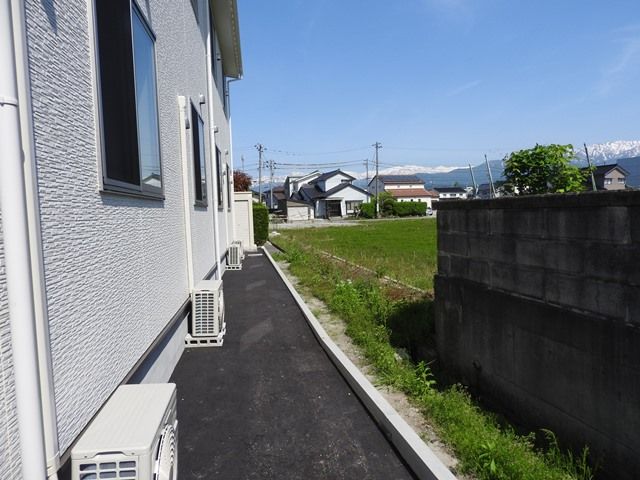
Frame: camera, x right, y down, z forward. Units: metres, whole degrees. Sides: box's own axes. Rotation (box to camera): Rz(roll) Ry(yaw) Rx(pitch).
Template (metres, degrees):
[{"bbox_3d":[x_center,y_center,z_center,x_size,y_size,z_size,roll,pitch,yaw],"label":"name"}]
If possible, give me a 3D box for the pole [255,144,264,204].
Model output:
[{"bbox_3d":[-8.314,-7.915,62.000,1.400,11.110,0.600,-2,4,0],"label":"pole"}]

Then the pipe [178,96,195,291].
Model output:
[{"bbox_3d":[-1.570,-0.519,5.246,0.070,2.320,0.080,-3,4,-8],"label":"pipe"}]

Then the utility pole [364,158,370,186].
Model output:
[{"bbox_3d":[8.886,-9.717,83.000,1.200,10.840,0.600,-2,4,0],"label":"utility pole"}]

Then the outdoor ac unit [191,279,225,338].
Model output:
[{"bbox_3d":[-1.321,0.802,5.304,0.310,0.550,0.670,-3,4,-8],"label":"outdoor ac unit"}]

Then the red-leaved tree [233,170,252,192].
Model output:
[{"bbox_3d":[-4.536,-1.935,25.000,2.200,4.010,2.200,-2,4,0],"label":"red-leaved tree"}]

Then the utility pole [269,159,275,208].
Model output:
[{"bbox_3d":[-8.908,-9.233,82.000,1.300,11.440,0.600,-2,4,0],"label":"utility pole"}]

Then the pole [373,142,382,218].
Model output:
[{"bbox_3d":[8.007,-8.310,62.000,1.400,10.600,0.600,-2,4,0],"label":"pole"}]

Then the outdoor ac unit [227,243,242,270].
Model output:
[{"bbox_3d":[-2.347,0.438,12.234,0.310,0.600,0.680,-3,4,-8],"label":"outdoor ac unit"}]

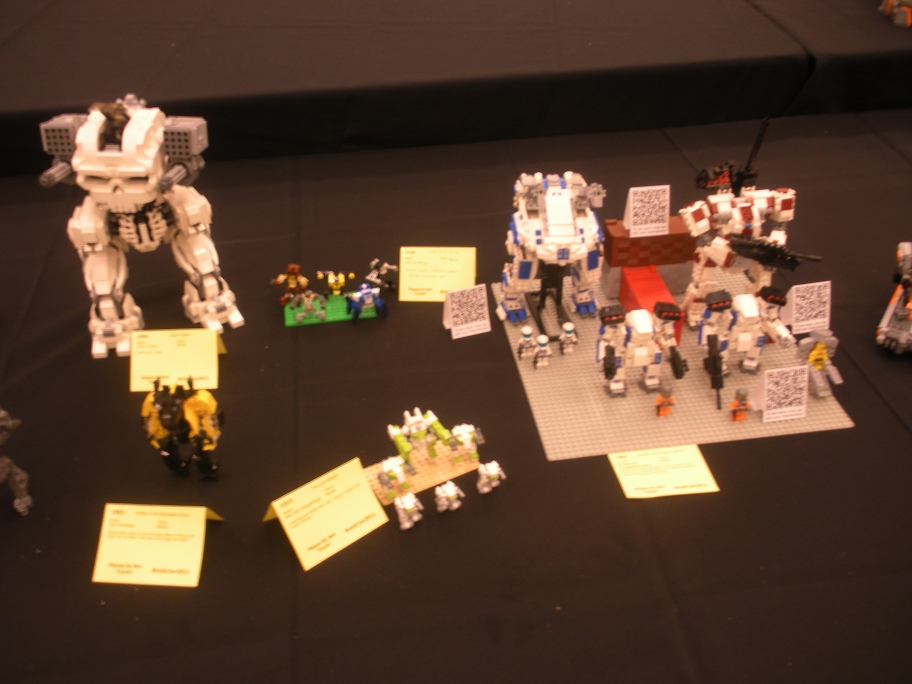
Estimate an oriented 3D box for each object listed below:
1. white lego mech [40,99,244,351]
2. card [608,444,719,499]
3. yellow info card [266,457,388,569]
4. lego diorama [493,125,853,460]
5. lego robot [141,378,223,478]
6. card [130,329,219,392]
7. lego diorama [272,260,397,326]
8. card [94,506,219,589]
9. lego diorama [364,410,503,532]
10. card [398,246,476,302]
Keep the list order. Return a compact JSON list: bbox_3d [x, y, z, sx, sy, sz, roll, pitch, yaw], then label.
[{"bbox_3d":[-0.405,-0.154,1.253,0.222,0.312,0.155,-2,37,-2],"label":"white lego mech"},{"bbox_3d":[0.239,0.149,1.096,0.108,0.008,0.078,-5,37,-5],"label":"card"},{"bbox_3d":[-0.142,0.176,1.027,0.109,0.055,0.087,-26,44,-30],"label":"yellow info card"},{"bbox_3d":[0.270,-0.101,1.206,0.392,0.272,0.386,-6,37,-6],"label":"lego diorama"},{"bbox_3d":[-0.312,0.092,1.086,0.090,0.120,0.068,3,37,5],"label":"lego robot"},{"bbox_3d":[-0.365,0.018,1.238,0.109,0.055,0.073,-2,37,-2],"label":"card"},{"bbox_3d":[-0.173,-0.074,1.349,0.165,0.065,0.076,-6,37,-6],"label":"lego diorama"},{"bbox_3d":[-0.317,0.203,0.999,0.109,0.049,0.092,2,37,3],"label":"card"},{"bbox_3d":[-0.030,0.124,1.067,0.139,0.086,0.105,-19,41,-22],"label":"lego diorama"},{"bbox_3d":[-0.026,-0.104,1.394,0.109,0.056,0.080,1,37,2],"label":"card"}]

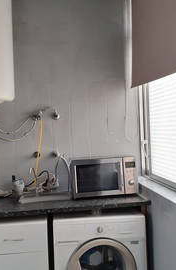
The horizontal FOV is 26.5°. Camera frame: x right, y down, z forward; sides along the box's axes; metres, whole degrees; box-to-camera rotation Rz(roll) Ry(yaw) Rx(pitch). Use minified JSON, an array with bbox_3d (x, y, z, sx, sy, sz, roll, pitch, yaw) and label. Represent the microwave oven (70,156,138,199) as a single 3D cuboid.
[{"bbox_3d":[0.086,0.290,2.753,0.453,0.257,0.350,-3,2,-9],"label":"microwave oven"}]

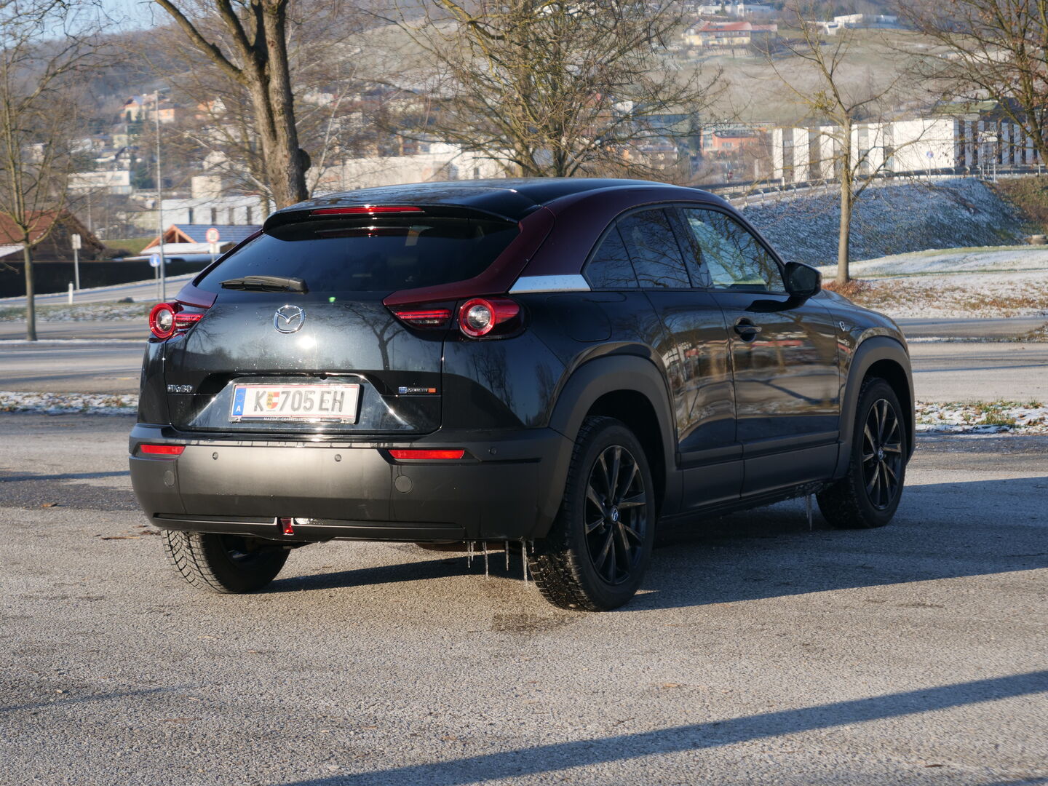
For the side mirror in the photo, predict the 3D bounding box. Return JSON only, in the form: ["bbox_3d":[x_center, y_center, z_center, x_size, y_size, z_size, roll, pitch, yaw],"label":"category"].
[{"bbox_3d":[1.159,-0.470,10.502,0.185,0.148,0.125,0,4,29],"label":"side mirror"}]

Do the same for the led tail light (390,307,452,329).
[{"bbox_3d":[-0.349,-0.261,8.673,0.194,0.075,0.050,-1,3,13],"label":"led tail light"}]

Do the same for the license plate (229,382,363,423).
[{"bbox_3d":[-0.799,0.032,8.858,0.525,0.128,0.020,0,-14,29],"label":"license plate"}]

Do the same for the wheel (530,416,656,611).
[{"bbox_3d":[0.241,0.431,9.126,0.225,0.685,0.690,0,4,29],"label":"wheel"}]

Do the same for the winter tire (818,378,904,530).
[{"bbox_3d":[1.515,0.271,11.449,0.225,0.685,0.690,0,4,29],"label":"winter tire"}]

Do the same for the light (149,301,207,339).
[{"bbox_3d":[-1.249,-0.262,9.225,0.392,0.131,0.104,2,4,43],"label":"light"}]

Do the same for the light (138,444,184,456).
[{"bbox_3d":[-1.294,0.202,9.101,0.261,0.042,0.028,2,4,43],"label":"light"}]

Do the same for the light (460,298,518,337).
[{"bbox_3d":[-0.119,-0.258,8.673,0.202,0.131,0.114,0,3,17],"label":"light"}]

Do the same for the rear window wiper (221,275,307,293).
[{"bbox_3d":[-0.936,-0.375,9.036,0.415,0.065,0.060,1,4,39],"label":"rear window wiper"}]

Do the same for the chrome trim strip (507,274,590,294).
[{"bbox_3d":[0.083,-0.383,8.972,0.046,0.065,0.499,1,4,35],"label":"chrome trim strip"}]

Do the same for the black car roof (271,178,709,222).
[{"bbox_3d":[-0.173,-0.747,9.991,1.150,0.160,1.700,0,4,29],"label":"black car roof"}]

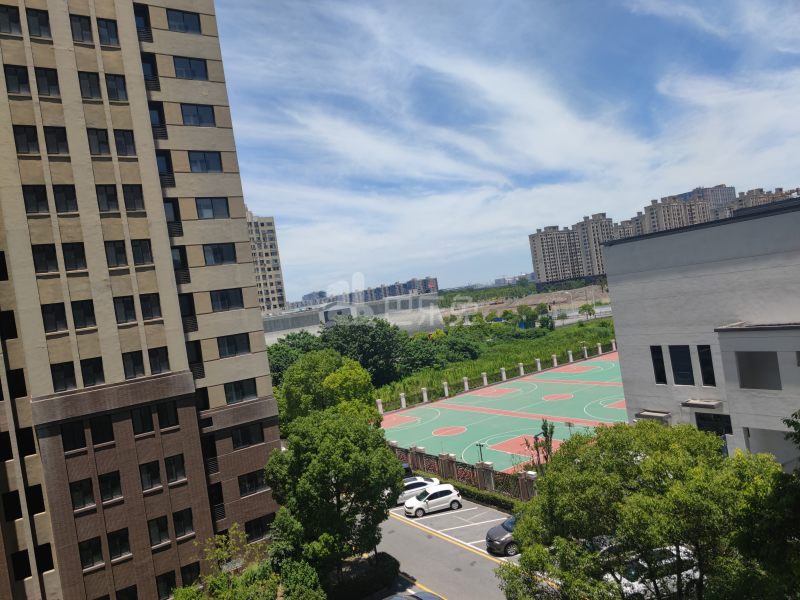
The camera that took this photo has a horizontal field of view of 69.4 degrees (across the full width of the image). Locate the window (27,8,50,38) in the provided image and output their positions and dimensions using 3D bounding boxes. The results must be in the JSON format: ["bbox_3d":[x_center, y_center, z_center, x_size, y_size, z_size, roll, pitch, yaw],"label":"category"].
[{"bbox_3d":[-17.827,-13.613,28.520,0.935,1.367,0.150,-9,1,-35],"label":"window"}]

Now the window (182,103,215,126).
[{"bbox_3d":[-12.714,-11.673,36.577,1.977,1.296,0.140,-9,1,-35],"label":"window"}]

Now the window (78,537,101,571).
[{"bbox_3d":[-15.284,12.593,28.671,0.955,1.372,0.140,-9,1,-35],"label":"window"}]

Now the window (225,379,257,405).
[{"bbox_3d":[-10.241,5.898,37.271,2.036,1.319,0.150,-9,1,-35],"label":"window"}]

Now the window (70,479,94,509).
[{"bbox_3d":[-15.559,9.564,28.330,0.947,1.344,0.150,-9,1,-35],"label":"window"}]

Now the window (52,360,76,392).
[{"bbox_3d":[-16.416,3.788,28.252,0.947,1.344,0.150,-9,1,-35],"label":"window"}]

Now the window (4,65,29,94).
[{"bbox_3d":[-18.857,-10.842,28.513,0.982,1.398,0.150,-9,1,-35],"label":"window"}]

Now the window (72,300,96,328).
[{"bbox_3d":[-15.967,0.744,29.228,0.937,1.365,0.140,-9,1,-35],"label":"window"}]

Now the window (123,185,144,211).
[{"bbox_3d":[-14.339,-5.542,31.169,0.982,1.398,0.150,-9,1,-35],"label":"window"}]

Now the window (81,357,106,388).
[{"bbox_3d":[-15.526,3.625,29.190,0.954,1.379,0.150,-9,1,-35],"label":"window"}]

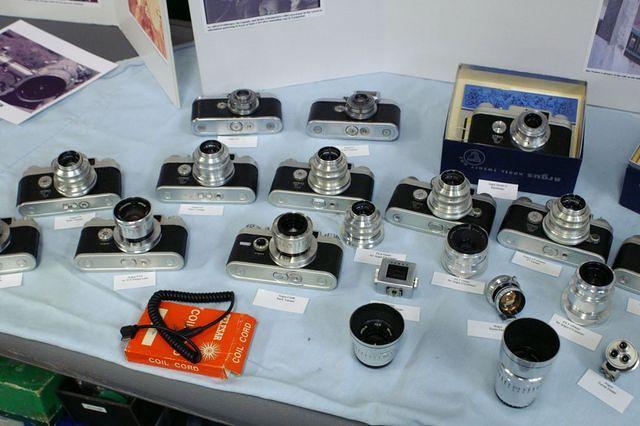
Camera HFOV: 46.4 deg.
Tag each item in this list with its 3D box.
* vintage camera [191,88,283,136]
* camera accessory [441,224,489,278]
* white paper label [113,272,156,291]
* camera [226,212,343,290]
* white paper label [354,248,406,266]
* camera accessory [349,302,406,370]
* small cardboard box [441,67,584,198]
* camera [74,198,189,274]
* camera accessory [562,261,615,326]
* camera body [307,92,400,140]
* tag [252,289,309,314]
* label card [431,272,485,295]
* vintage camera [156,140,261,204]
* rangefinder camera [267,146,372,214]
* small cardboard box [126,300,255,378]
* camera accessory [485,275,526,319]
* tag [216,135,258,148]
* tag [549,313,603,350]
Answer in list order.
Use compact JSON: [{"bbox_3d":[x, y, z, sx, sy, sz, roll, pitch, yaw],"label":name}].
[{"bbox_3d":[-0.120,-0.159,1.091,0.132,0.057,0.076,-1,44,0],"label":"vintage camera"},{"bbox_3d":[0.173,0.045,0.885,0.056,0.040,0.056,-2,43,0],"label":"camera accessory"},{"bbox_3d":[-0.220,0.082,0.888,0.049,0.002,0.022,-5,43,-3],"label":"white paper label"},{"bbox_3d":[-0.039,0.029,0.883,0.133,0.082,0.075,6,43,6],"label":"camera"},{"bbox_3d":[0.074,0.055,0.913,0.061,0.002,0.024,8,43,9],"label":"white paper label"},{"bbox_3d":[0.060,0.133,0.793,0.058,0.048,0.058,-1,44,1],"label":"camera accessory"},{"bbox_3d":[0.269,-0.119,1.038,0.177,0.062,0.180,10,45,11],"label":"small cardboard box"},{"bbox_3d":[-0.228,0.014,0.901,0.133,0.080,0.075,-1,43,-1],"label":"camera"},{"bbox_3d":[0.297,0.087,0.820,0.049,0.059,0.049,-2,43,0],"label":"camera accessory"},{"bbox_3d":[0.050,-0.151,1.095,0.134,0.058,0.068,2,43,3],"label":"camera body"},{"bbox_3d":[-0.044,0.102,0.859,0.060,0.002,0.025,8,44,11],"label":"tag"},{"bbox_3d":[0.165,0.083,0.883,0.061,0.002,0.019,11,44,11],"label":"label card"},{"bbox_3d":[-0.147,-0.068,0.982,0.133,0.077,0.080,0,44,1],"label":"vintage camera"},{"bbox_3d":[0.005,-0.054,0.974,0.133,0.071,0.076,6,44,6],"label":"rangefinder camera"},{"bbox_3d":[-0.138,0.137,0.812,0.124,0.020,0.072,8,45,9],"label":"small cardboard box"},{"bbox_3d":[0.209,0.093,0.838,0.044,0.044,0.034,-8,16,-8],"label":"camera accessory"},{"bbox_3d":[-0.120,-0.104,1.086,0.057,0.002,0.026,0,43,0],"label":"tag"},{"bbox_3d":[0.280,0.129,0.818,0.056,0.002,0.021,28,51,29],"label":"tag"}]

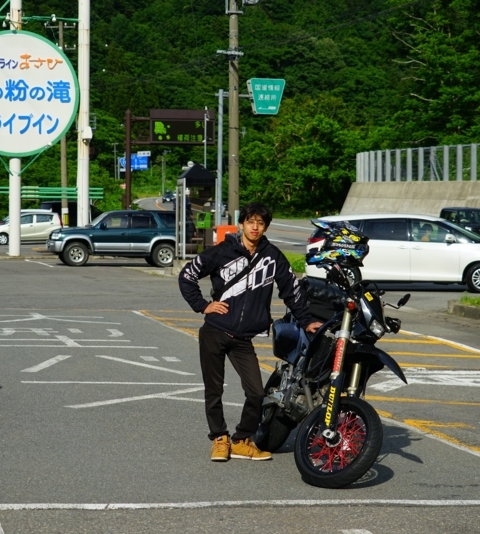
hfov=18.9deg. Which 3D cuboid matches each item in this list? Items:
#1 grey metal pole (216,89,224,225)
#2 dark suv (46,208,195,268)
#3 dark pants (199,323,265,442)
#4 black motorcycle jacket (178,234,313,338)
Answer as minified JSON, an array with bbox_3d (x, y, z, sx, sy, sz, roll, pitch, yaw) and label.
[{"bbox_3d":[-0.654,-3.120,49.000,0.160,5.850,0.160,1,2,0],"label":"grey metal pole"},{"bbox_3d":[-3.718,-0.954,45.166,4.650,1.750,1.750,0,2,-13],"label":"dark suv"},{"bbox_3d":[-0.058,0.750,9.850,0.440,0.830,0.310,0,2,-5],"label":"dark pants"},{"bbox_3d":[0.037,0.133,9.850,0.900,0.700,0.400,0,2,2],"label":"black motorcycle jacket"}]

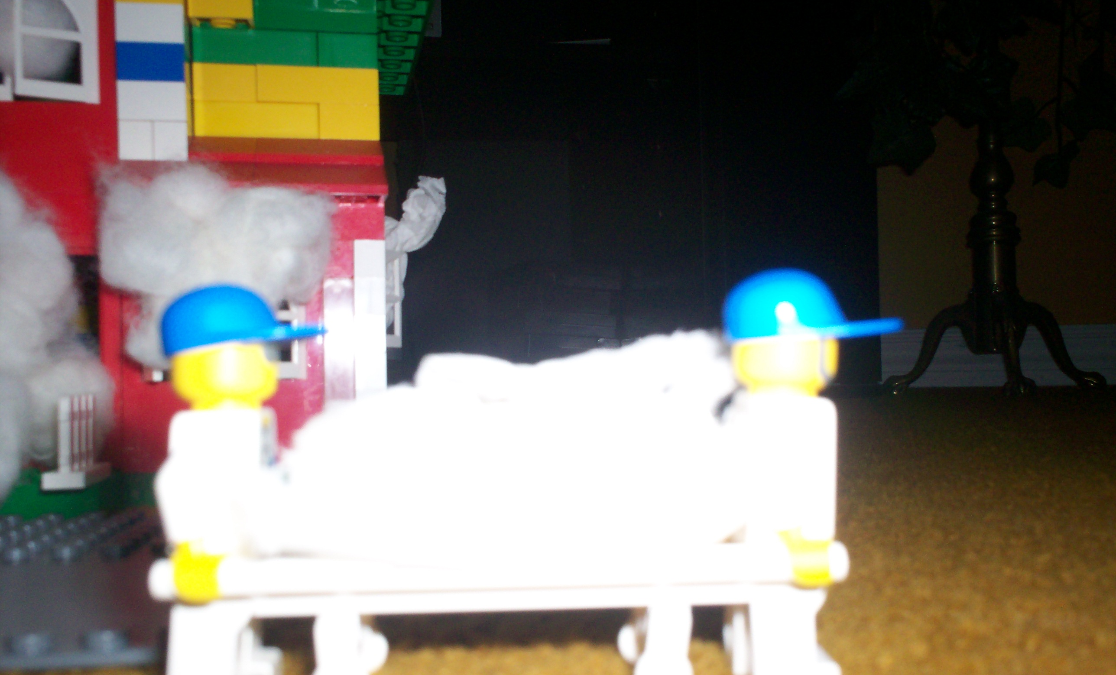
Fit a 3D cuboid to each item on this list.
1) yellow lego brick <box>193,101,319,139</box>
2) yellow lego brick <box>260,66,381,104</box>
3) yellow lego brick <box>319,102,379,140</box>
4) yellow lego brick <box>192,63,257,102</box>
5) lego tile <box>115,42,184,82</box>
[{"bbox_3d":[-0.081,-0.057,0.312,0.032,0.010,0.014,-1,-2,-13],"label":"yellow lego brick"},{"bbox_3d":[-0.065,-0.067,0.316,0.032,0.010,0.014,-1,-2,-13],"label":"yellow lego brick"},{"bbox_3d":[-0.057,-0.058,0.317,0.016,0.010,0.014,-1,-2,-13],"label":"yellow lego brick"},{"bbox_3d":[-0.089,-0.067,0.310,0.016,0.010,0.014,-1,-2,-13],"label":"yellow lego brick"},{"bbox_3d":[-0.101,-0.067,0.290,0.016,0.010,0.014,-1,-2,-11],"label":"lego tile"}]

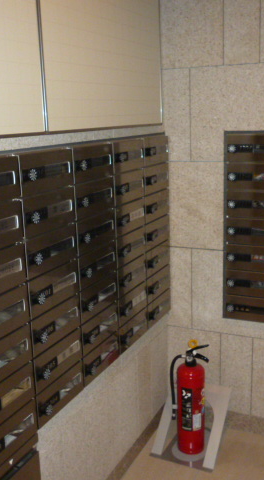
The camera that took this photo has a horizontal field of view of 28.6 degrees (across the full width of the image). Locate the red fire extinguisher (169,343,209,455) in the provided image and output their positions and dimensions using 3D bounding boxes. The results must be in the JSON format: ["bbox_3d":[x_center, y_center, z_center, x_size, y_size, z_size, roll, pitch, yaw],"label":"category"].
[{"bbox_3d":[0.263,0.712,2.359,0.178,0.540,0.140,1,14,14],"label":"red fire extinguisher"}]

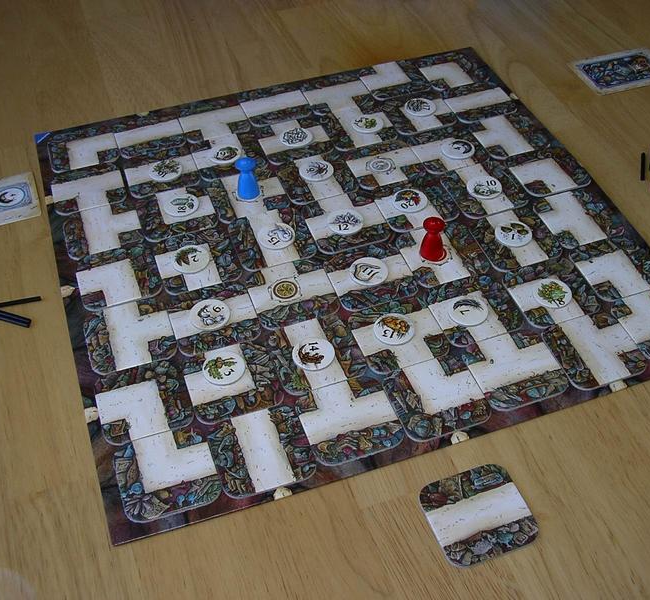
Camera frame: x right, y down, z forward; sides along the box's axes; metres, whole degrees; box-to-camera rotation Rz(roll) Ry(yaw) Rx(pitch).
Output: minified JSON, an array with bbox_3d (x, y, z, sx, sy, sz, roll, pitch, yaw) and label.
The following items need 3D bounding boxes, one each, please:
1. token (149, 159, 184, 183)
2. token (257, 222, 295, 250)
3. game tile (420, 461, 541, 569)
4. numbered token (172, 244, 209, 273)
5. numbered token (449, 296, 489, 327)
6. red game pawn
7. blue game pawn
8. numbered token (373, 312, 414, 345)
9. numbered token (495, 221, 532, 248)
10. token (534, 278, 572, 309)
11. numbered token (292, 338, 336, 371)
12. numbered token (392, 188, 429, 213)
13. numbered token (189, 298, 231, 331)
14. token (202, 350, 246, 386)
[{"bbox_3d":[-0.114,-0.093,0.628,0.024,0.002,0.024,-14,47,-13],"label":"token"},{"bbox_3d":[-0.032,-0.042,0.581,0.024,0.002,0.024,-1,46,1],"label":"token"},{"bbox_3d":[0.076,0.106,0.433,0.049,0.002,0.049,-14,47,-13],"label":"game tile"},{"bbox_3d":[-0.085,-0.026,0.561,0.024,0.002,0.024,-1,46,1],"label":"numbered token"},{"bbox_3d":[0.086,0.007,0.526,0.024,0.002,0.024,-1,46,1],"label":"numbered token"},{"bbox_3d":[0.068,-0.039,0.554,0.015,0.026,0.015,-1,46,1],"label":"red game pawn"},{"bbox_3d":[-0.053,-0.085,0.605,0.016,0.028,0.016,-1,46,1],"label":"blue game pawn"},{"bbox_3d":[0.041,0.017,0.521,0.024,0.002,0.024,-1,46,1],"label":"numbered token"},{"bbox_3d":[0.124,-0.043,0.578,0.024,0.002,0.024,-1,46,1],"label":"numbered token"},{"bbox_3d":[0.139,-0.004,0.535,0.024,0.002,0.024,-1,46,1],"label":"token"},{"bbox_3d":[-0.007,0.031,0.509,0.024,0.002,0.024,-1,46,1],"label":"numbered token"},{"bbox_3d":[0.058,-0.068,0.599,0.024,0.002,0.024,-1,46,1],"label":"numbered token"},{"bbox_3d":[-0.069,0.009,0.533,0.024,0.002,0.024,-1,46,1],"label":"numbered token"},{"bbox_3d":[-0.057,0.039,0.497,0.024,0.002,0.024,-1,46,1],"label":"token"}]

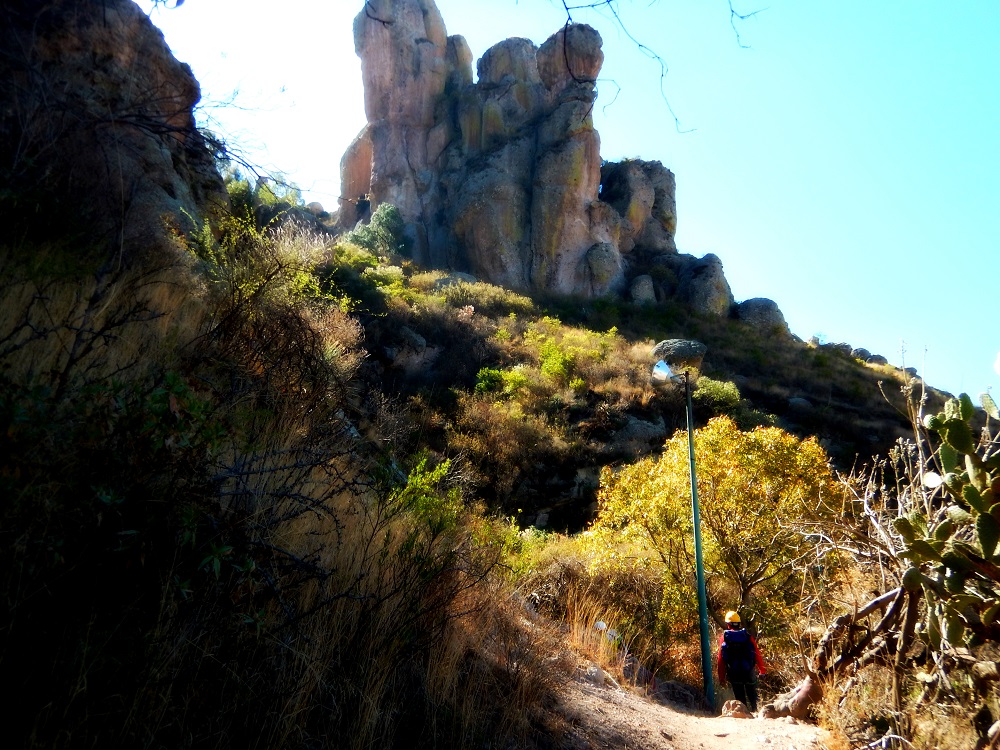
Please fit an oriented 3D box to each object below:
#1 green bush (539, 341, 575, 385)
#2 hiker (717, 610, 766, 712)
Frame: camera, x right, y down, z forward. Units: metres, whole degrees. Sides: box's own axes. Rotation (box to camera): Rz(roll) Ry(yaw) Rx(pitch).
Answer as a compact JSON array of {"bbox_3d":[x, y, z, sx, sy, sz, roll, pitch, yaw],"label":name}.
[{"bbox_3d":[3.142,-0.671,45.000,1.950,2.250,1.900,0,-17,0],"label":"green bush"},{"bbox_3d":[3.647,4.466,12.600,0.660,1.750,0.500,-3,-17,10],"label":"hiker"}]

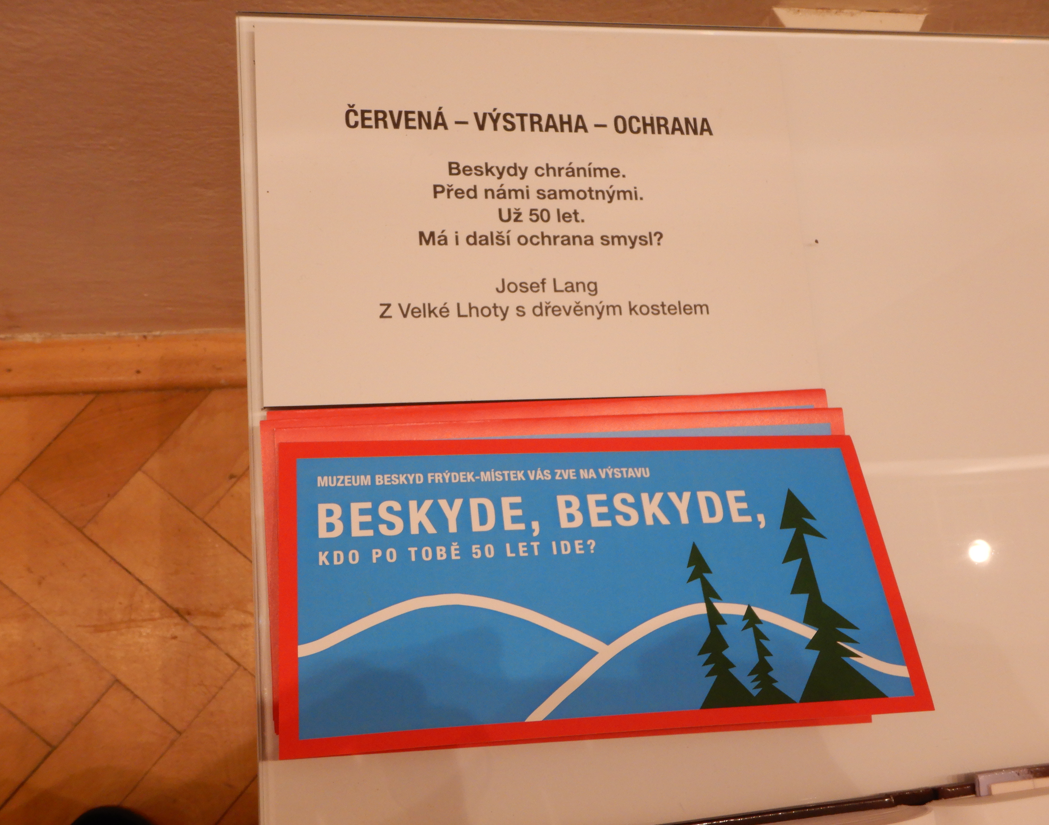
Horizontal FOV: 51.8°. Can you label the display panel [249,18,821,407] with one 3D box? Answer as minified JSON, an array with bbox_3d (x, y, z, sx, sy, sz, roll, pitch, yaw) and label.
[{"bbox_3d":[0.006,-0.077,0.416,0.210,0.005,0.149,-2,79,-11],"label":"display panel"}]

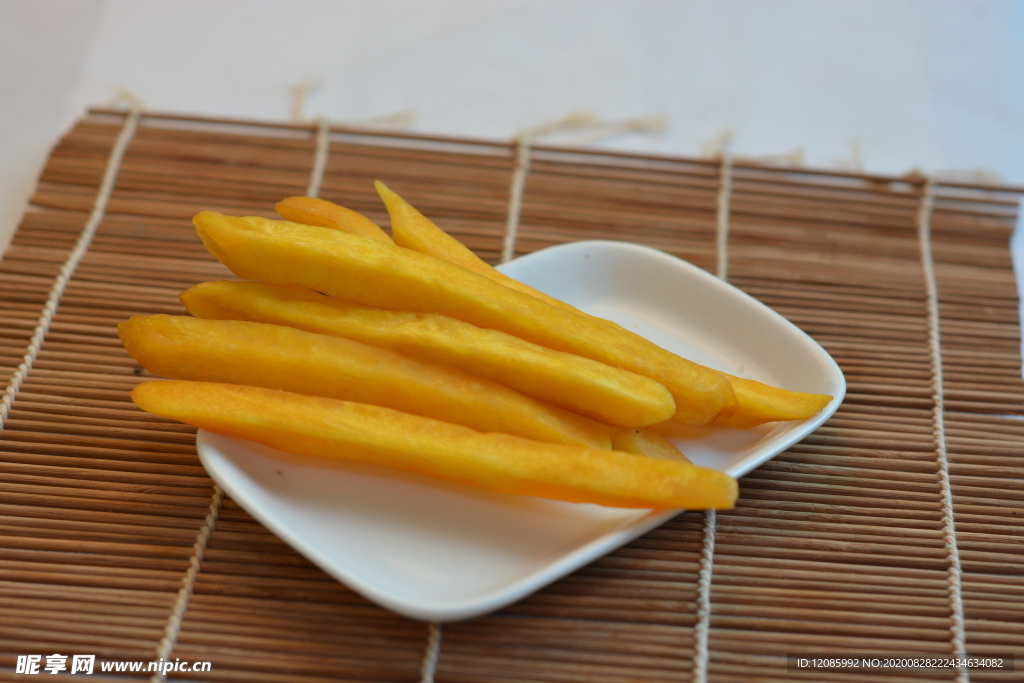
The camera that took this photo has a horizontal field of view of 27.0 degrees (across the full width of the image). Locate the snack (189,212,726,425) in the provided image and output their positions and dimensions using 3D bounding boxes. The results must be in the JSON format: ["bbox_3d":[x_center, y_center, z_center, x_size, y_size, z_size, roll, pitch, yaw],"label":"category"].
[{"bbox_3d":[-0.011,-0.006,0.468,0.126,0.014,0.014,17,37,8],"label":"snack"}]

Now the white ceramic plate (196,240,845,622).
[{"bbox_3d":[0.004,0.021,0.453,0.133,0.018,0.088,-26,44,-35],"label":"white ceramic plate"}]

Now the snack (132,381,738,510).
[{"bbox_3d":[-0.016,0.020,0.427,0.124,0.011,0.011,9,35,7],"label":"snack"}]

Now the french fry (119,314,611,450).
[{"bbox_3d":[-0.031,0.011,0.444,0.105,0.013,0.013,11,35,3],"label":"french fry"}]

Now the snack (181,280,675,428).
[{"bbox_3d":[-0.018,0.002,0.451,0.107,0.012,0.012,12,36,6],"label":"snack"}]

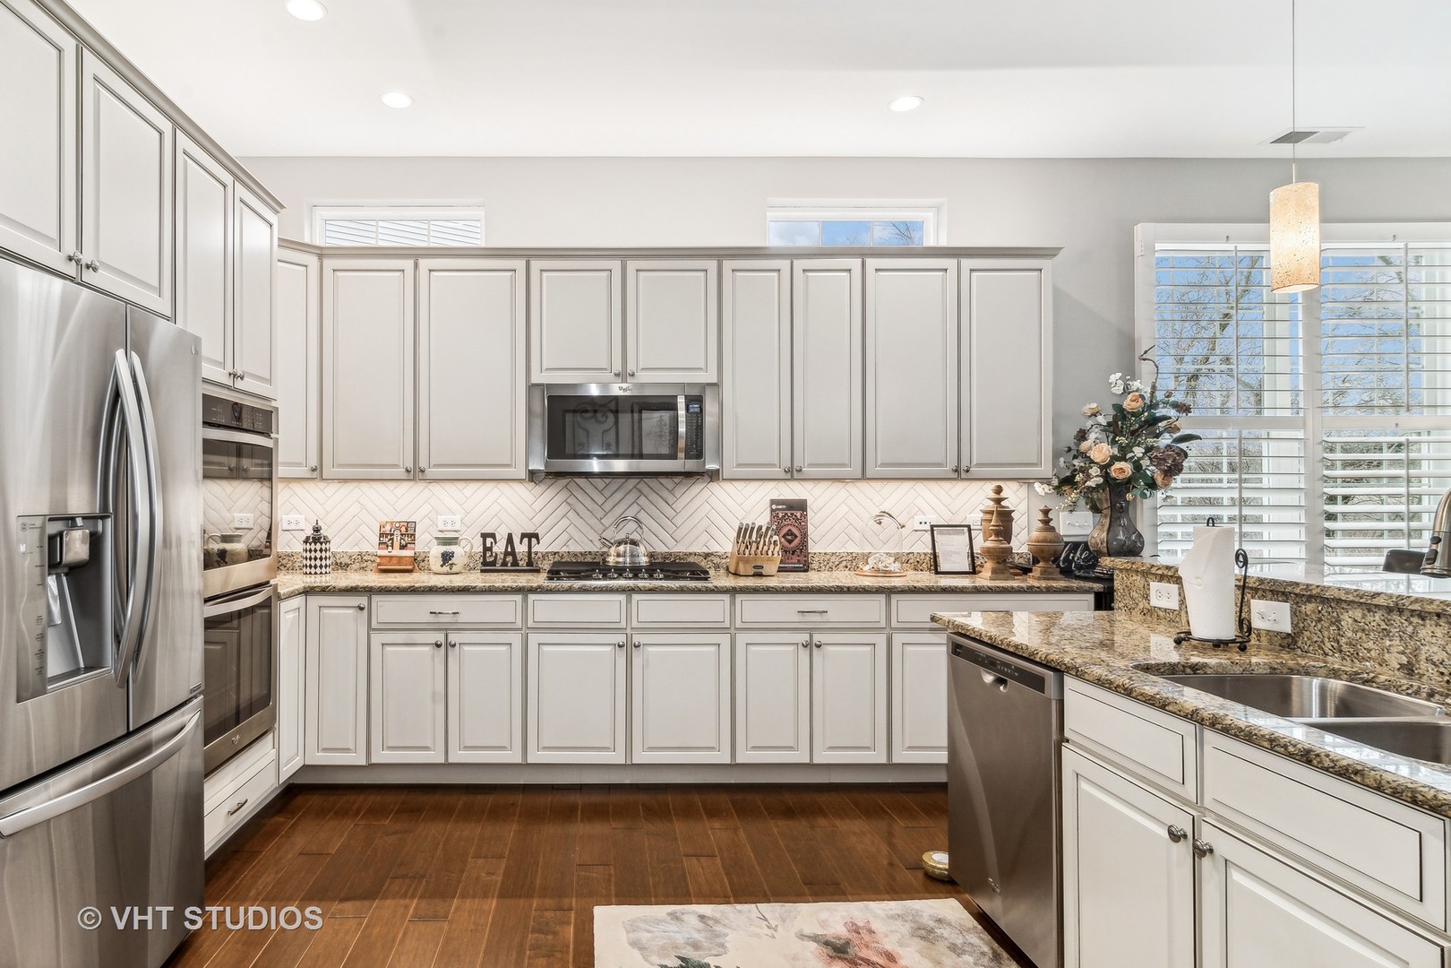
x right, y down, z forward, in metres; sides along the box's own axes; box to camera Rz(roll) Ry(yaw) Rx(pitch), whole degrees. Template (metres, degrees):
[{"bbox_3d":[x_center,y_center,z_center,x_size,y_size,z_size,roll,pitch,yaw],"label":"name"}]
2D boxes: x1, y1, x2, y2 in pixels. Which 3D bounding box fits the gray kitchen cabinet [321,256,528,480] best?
[{"bbox_3d":[-1.455,-0.565,3.600,0.990,1.070,0.320,0,0,0],"label":"gray kitchen cabinet"}]

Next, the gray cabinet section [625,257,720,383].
[{"bbox_3d":[-0.253,-0.774,3.615,0.442,0.583,0.330,0,0,0],"label":"gray cabinet section"}]

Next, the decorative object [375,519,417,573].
[{"bbox_3d":[-1.665,0.310,3.670,0.215,0.265,0.120,0,-1,-2],"label":"decorative object"}]

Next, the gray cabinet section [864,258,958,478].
[{"bbox_3d":[0.884,-0.550,3.615,0.448,1.042,0.330,0,0,0],"label":"gray cabinet section"}]

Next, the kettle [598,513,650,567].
[{"bbox_3d":[-0.488,0.272,3.500,0.245,0.250,0.210,0,-1,-3],"label":"kettle"}]

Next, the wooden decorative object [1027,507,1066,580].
[{"bbox_3d":[1.505,0.272,3.390,0.175,0.332,0.175,0,-1,0],"label":"wooden decorative object"}]

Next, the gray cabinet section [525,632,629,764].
[{"bbox_3d":[-0.647,0.930,3.450,0.440,0.571,0.580,0,0,0],"label":"gray cabinet section"}]

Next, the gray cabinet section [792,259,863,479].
[{"bbox_3d":[0.485,-0.547,3.615,0.334,1.041,0.330,0,0,0],"label":"gray cabinet section"}]

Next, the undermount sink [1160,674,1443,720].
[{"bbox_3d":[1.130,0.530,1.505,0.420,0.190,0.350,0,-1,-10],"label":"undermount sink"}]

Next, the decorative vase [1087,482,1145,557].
[{"bbox_3d":[1.400,0.122,2.600,0.197,0.275,0.190,0,0,0],"label":"decorative vase"}]

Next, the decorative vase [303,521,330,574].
[{"bbox_3d":[-2.035,0.310,3.610,0.136,0.270,0.136,0,-1,0],"label":"decorative vase"}]

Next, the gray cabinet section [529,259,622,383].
[{"bbox_3d":[-0.710,-0.773,3.615,0.445,0.585,0.330,0,0,0],"label":"gray cabinet section"}]

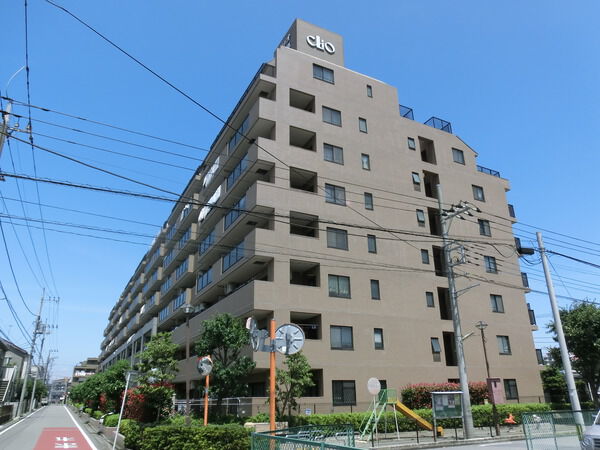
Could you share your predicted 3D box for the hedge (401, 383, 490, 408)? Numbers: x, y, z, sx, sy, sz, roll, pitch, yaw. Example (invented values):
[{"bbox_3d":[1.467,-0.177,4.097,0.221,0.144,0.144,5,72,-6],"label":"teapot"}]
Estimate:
[{"bbox_3d":[8.029,9.790,23.691,5.385,2.111,1.300,10,-24,-25],"label":"hedge"}]

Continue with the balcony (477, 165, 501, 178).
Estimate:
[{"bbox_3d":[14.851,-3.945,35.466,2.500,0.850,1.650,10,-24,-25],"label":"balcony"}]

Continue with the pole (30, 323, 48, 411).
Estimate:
[{"bbox_3d":[-37.761,20.154,62.700,0.400,12.690,0.400,10,-24,-25],"label":"pole"}]

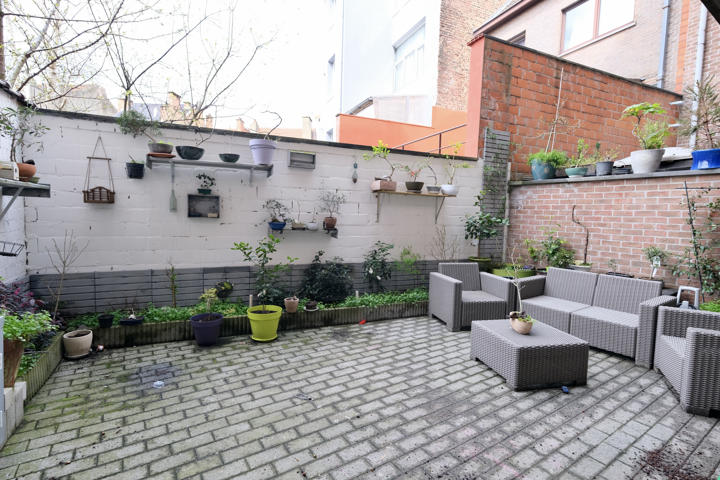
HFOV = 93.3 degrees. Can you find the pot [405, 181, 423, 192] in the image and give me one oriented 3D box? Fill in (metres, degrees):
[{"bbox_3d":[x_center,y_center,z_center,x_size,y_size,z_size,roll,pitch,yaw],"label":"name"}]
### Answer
[{"bbox_3d":[0.765,-0.732,4.719,0.260,0.150,0.220,0,4,-23],"label":"pot"}]

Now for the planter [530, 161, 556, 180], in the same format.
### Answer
[{"bbox_3d":[2.766,-1.047,5.117,0.335,0.285,0.335,-2,5,-40],"label":"planter"}]

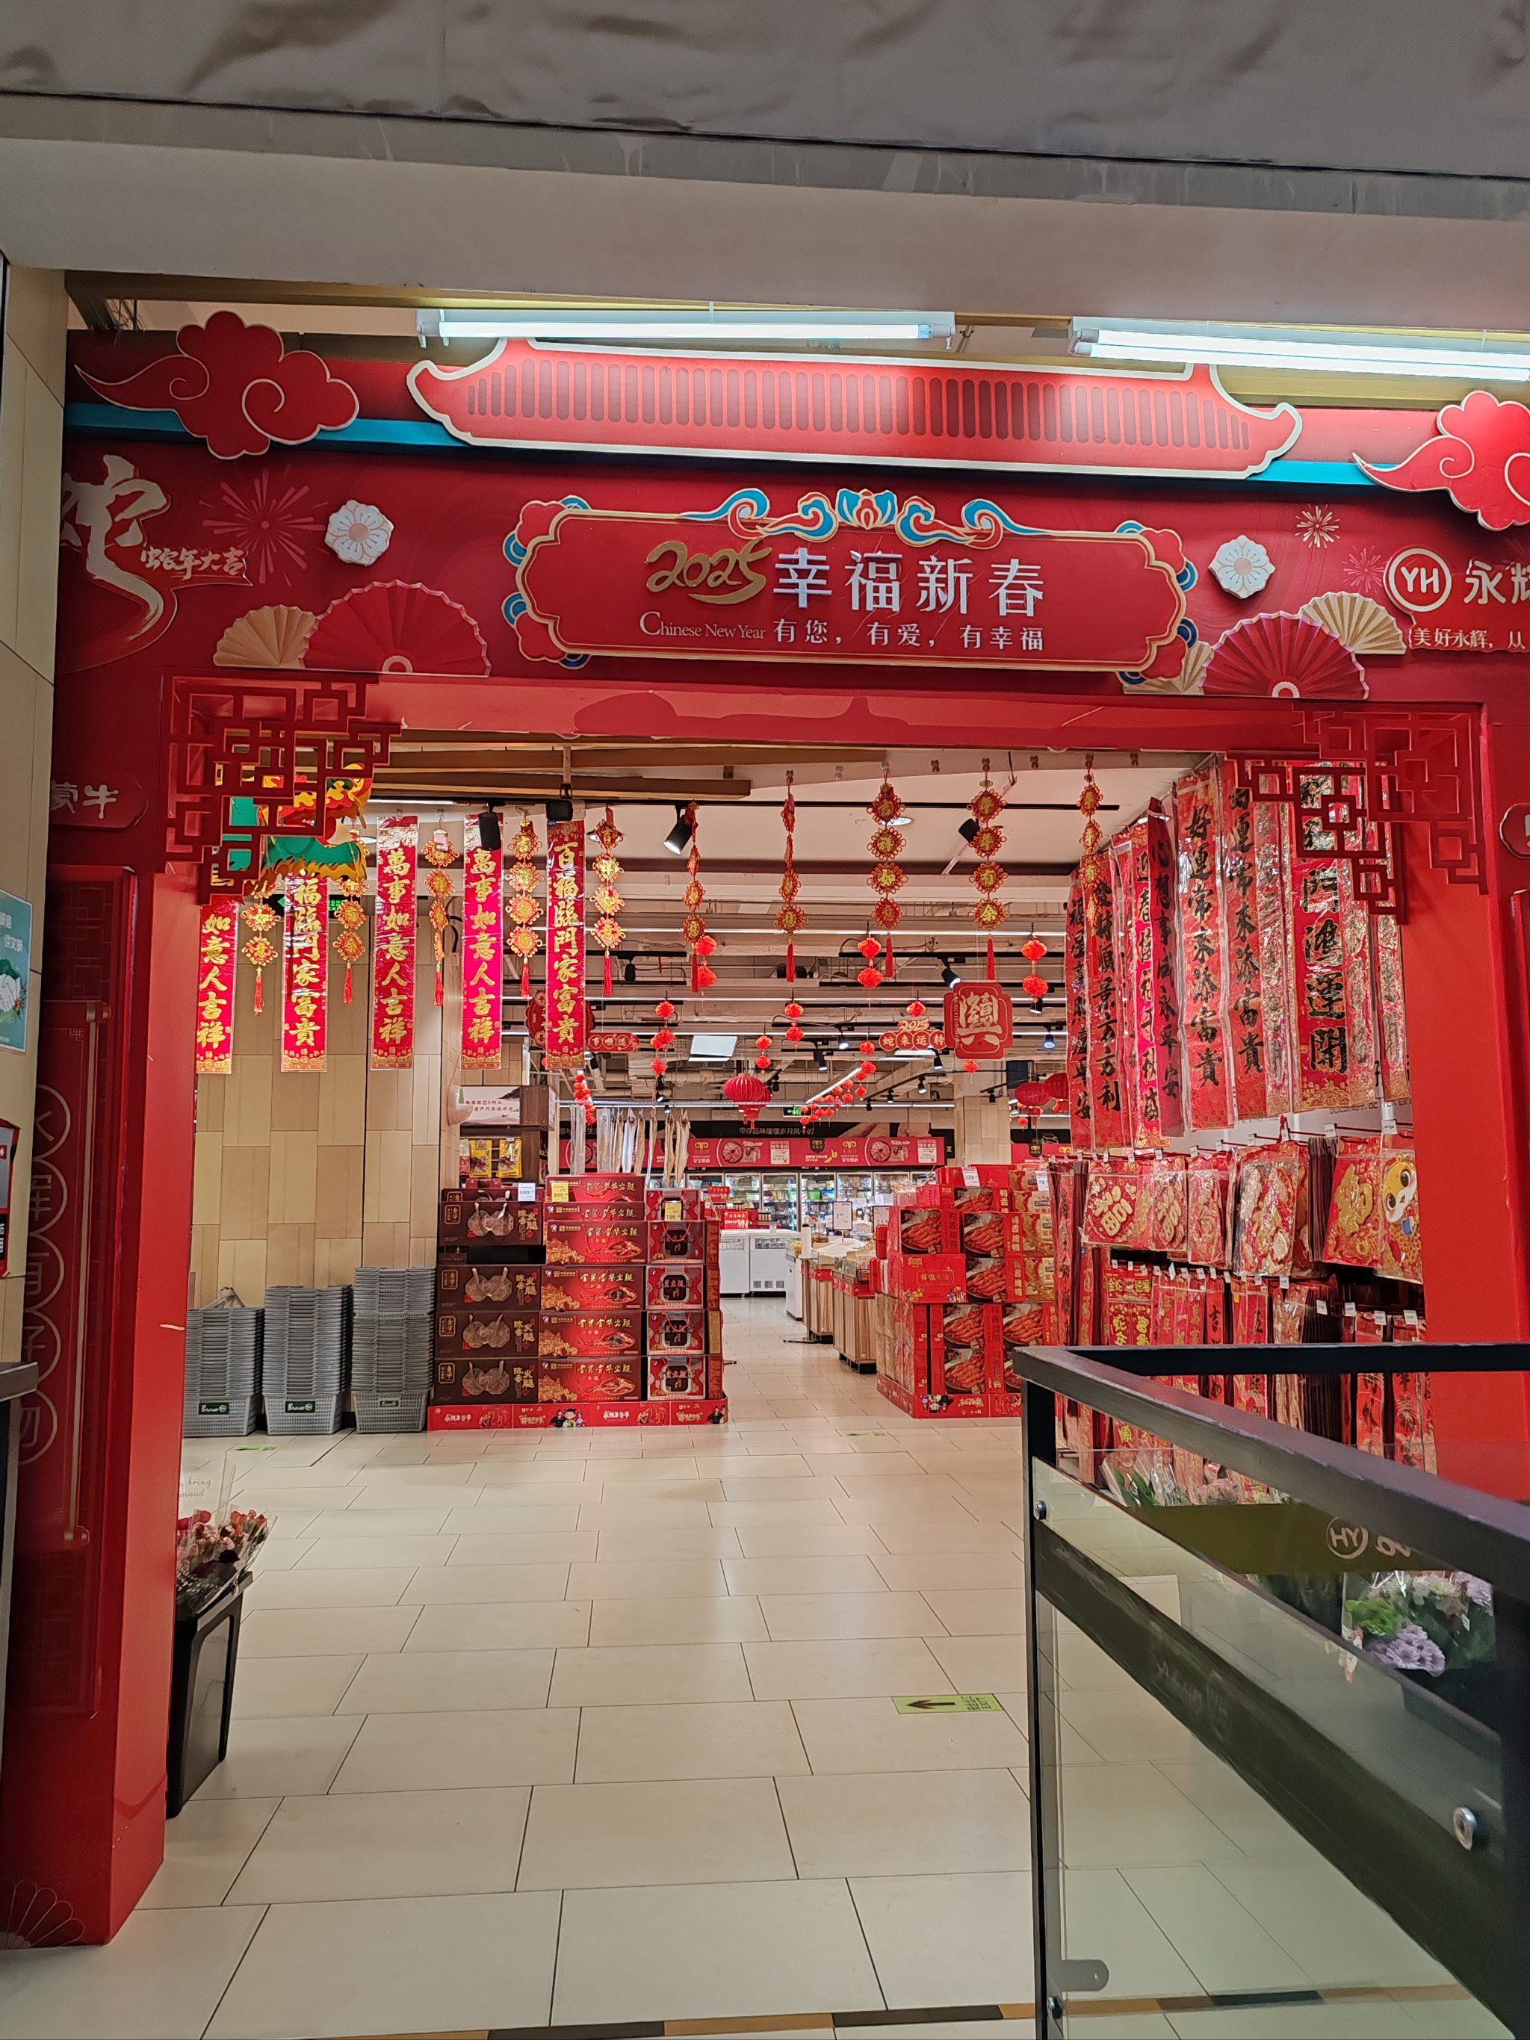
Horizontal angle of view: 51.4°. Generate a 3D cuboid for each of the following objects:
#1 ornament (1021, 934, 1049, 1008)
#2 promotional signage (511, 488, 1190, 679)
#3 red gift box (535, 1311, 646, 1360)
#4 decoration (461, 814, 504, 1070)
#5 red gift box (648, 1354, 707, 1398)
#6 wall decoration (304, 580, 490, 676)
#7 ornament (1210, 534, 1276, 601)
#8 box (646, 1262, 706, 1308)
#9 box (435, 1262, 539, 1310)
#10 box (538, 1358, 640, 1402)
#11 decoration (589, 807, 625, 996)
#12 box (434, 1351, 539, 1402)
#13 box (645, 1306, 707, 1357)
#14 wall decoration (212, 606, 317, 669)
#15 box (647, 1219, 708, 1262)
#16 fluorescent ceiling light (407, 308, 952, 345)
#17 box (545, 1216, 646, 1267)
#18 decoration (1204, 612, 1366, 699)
[{"bbox_3d":[1.607,-0.289,9.567,0.165,0.437,0.160,0,-6,-5],"label":"ornament"},{"bbox_3d":[0.190,-0.960,3.531,1.508,0.431,0.050,0,-6,-5],"label":"promotional signage"},{"bbox_3d":[-1.124,2.026,10.270,0.650,0.284,0.140,0,-6,-5],"label":"red gift box"},{"bbox_3d":[-1.403,-0.386,7.900,0.196,1.285,0.020,0,-6,-5],"label":"decoration"},{"bbox_3d":[-0.569,2.307,10.277,0.374,0.266,0.120,0,-6,-5],"label":"red gift box"},{"bbox_3d":[-0.789,-0.838,3.431,0.395,0.205,0.035,0,-6,-5],"label":"wall decoration"},{"bbox_3d":[1.076,-1.019,3.610,0.152,0.148,0.035,0,-6,-5],"label":"ornament"},{"bbox_3d":[-0.581,1.734,10.340,0.379,0.280,0.120,0,-6,-5],"label":"box"},{"bbox_3d":[-1.787,1.746,10.369,0.679,0.296,0.130,0,-6,-5],"label":"box"},{"bbox_3d":[-1.119,2.313,10.238,0.646,0.272,0.140,0,-6,-5],"label":"box"},{"bbox_3d":[-0.765,-0.578,7.750,0.163,0.945,0.030,0,-6,-5],"label":"decoration"},{"bbox_3d":[-1.772,2.306,10.187,0.661,0.273,0.150,0,-6,-5],"label":"box"},{"bbox_3d":[-0.579,2.056,10.436,0.389,0.291,0.130,0,-6,-5],"label":"box"},{"bbox_3d":[-1.044,-0.823,3.434,0.271,0.135,0.025,0,-6,-5],"label":"wall decoration"},{"bbox_3d":[-0.580,1.463,10.502,0.386,0.285,0.130,0,-6,-5],"label":"box"},{"bbox_3d":[-0.165,-1.484,3.405,1.142,0.060,0.090,0,-6,-1],"label":"fluorescent ceiling light"},{"bbox_3d":[-1.087,1.450,10.338,0.645,0.280,0.140,0,-6,-5],"label":"box"},{"bbox_3d":[1.172,-0.824,3.614,0.378,0.201,0.030,0,-6,-5],"label":"decoration"}]

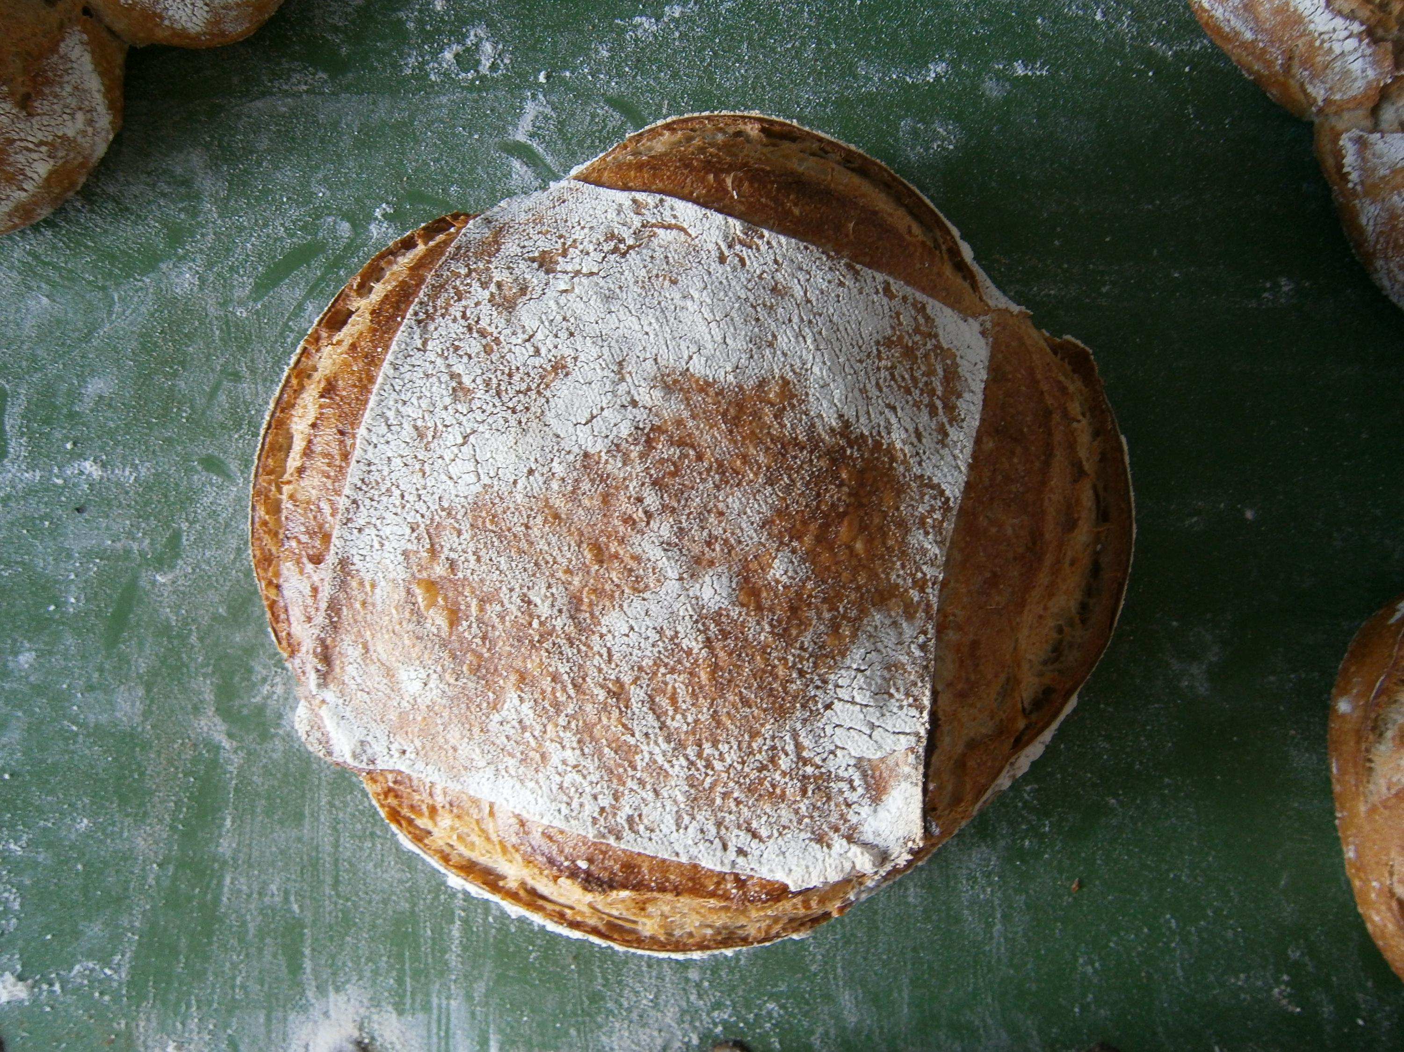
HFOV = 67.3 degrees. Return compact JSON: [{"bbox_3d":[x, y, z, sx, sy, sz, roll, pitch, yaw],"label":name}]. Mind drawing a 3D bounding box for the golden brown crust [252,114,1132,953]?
[{"bbox_3d":[-0.004,0.002,0.345,0.297,0.100,0.285,0,86,3],"label":"golden brown crust"}]

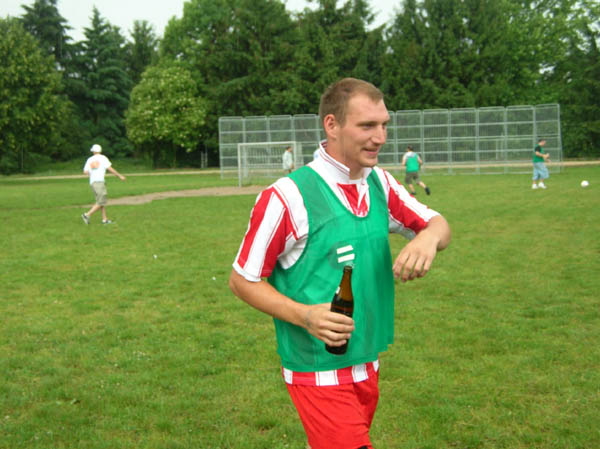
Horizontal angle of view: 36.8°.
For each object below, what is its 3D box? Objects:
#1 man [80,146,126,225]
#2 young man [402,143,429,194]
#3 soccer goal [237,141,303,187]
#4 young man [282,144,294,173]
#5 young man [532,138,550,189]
[{"bbox_3d":[-4.603,-0.959,21.076,0.720,1.810,0.700,3,7,42],"label":"man"},{"bbox_3d":[3.982,-1.843,30.671,0.650,1.690,0.820,-4,5,-23],"label":"young man"},{"bbox_3d":[-1.396,-2.743,41.886,3.080,2.050,1.000,1,5,27],"label":"soccer goal"},{"bbox_3d":[-0.464,-2.513,39.374,0.420,1.770,0.500,1,5,24],"label":"young man"},{"bbox_3d":[8.606,-2.144,32.074,0.550,1.760,0.500,0,5,18],"label":"young man"}]

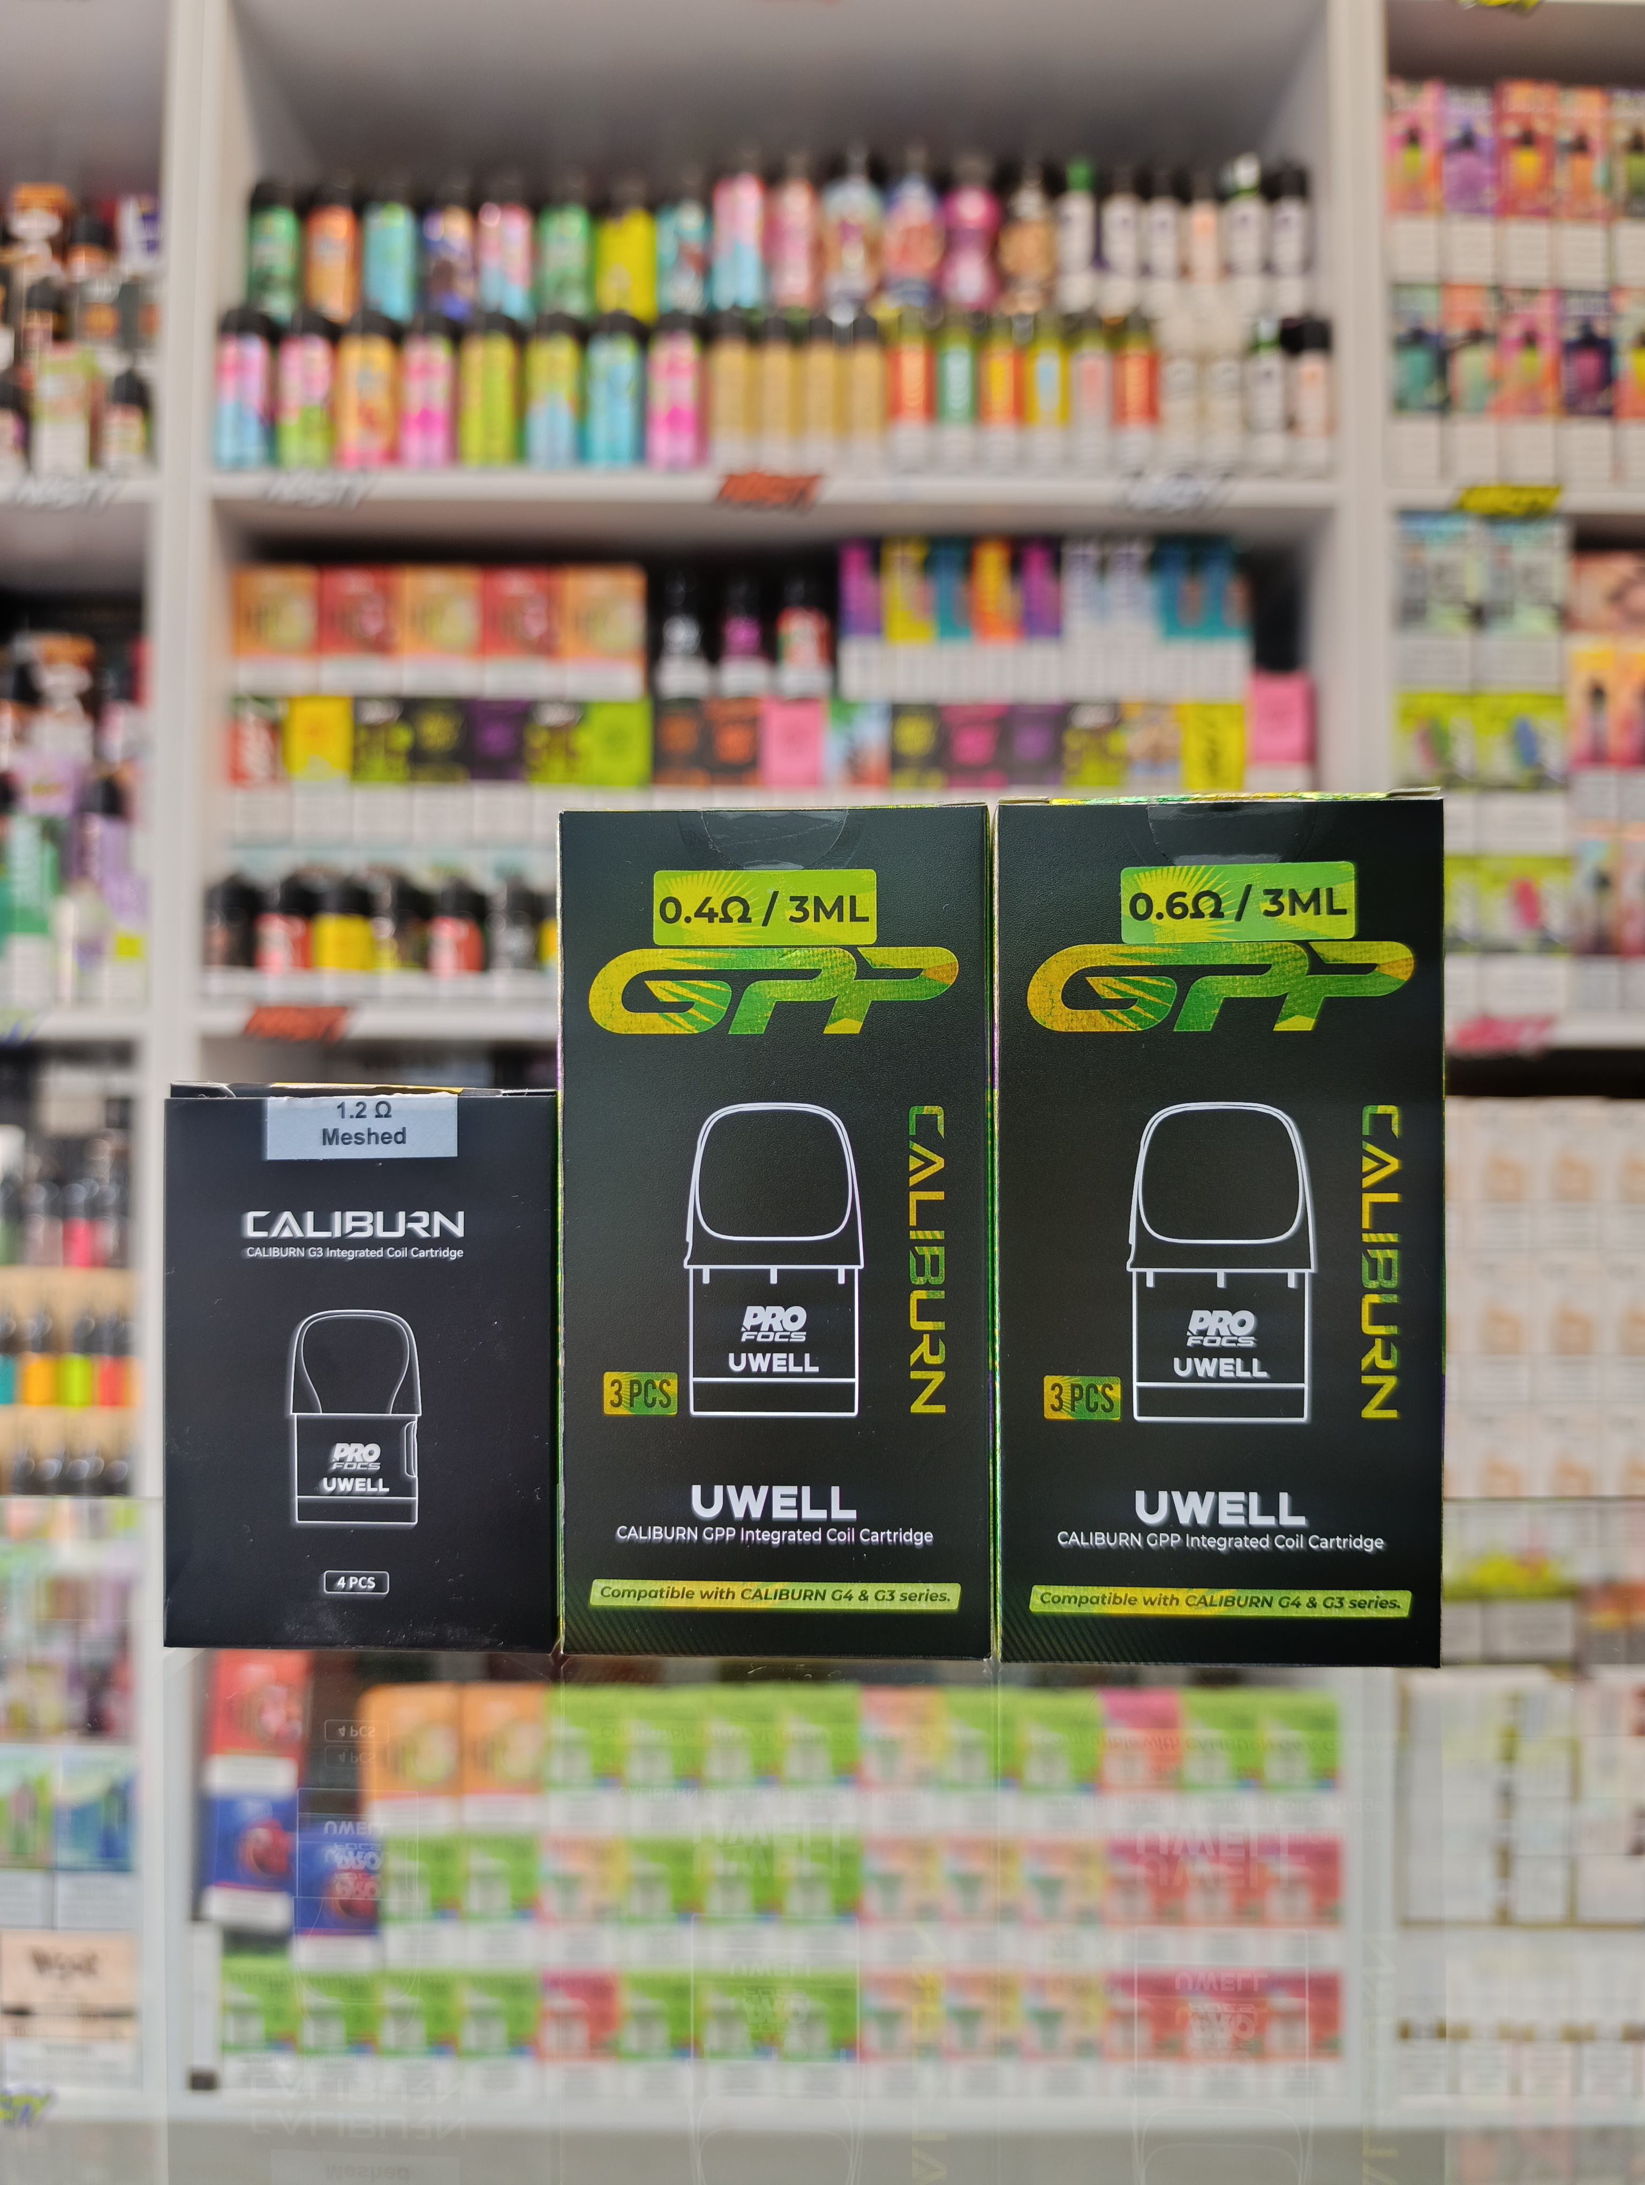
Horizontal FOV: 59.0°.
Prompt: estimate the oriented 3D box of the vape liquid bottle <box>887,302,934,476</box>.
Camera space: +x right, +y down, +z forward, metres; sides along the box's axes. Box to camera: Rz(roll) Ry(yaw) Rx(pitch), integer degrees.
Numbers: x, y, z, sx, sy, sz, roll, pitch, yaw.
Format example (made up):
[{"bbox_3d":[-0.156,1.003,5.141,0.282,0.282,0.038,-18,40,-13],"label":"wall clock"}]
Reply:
[{"bbox_3d":[0.061,-0.481,1.005,0.031,0.115,0.031,0,-2,0],"label":"vape liquid bottle"}]

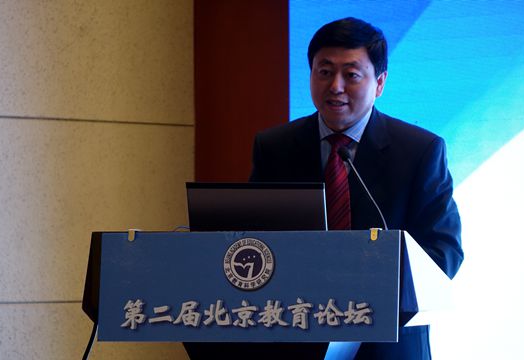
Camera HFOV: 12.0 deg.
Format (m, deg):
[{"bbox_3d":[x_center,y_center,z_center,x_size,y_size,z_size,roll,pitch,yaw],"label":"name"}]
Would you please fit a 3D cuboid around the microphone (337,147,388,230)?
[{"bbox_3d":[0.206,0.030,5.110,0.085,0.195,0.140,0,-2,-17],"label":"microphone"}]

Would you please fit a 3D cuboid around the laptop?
[{"bbox_3d":[0.012,0.103,5.120,0.290,0.190,0.240,-1,-2,13],"label":"laptop"}]

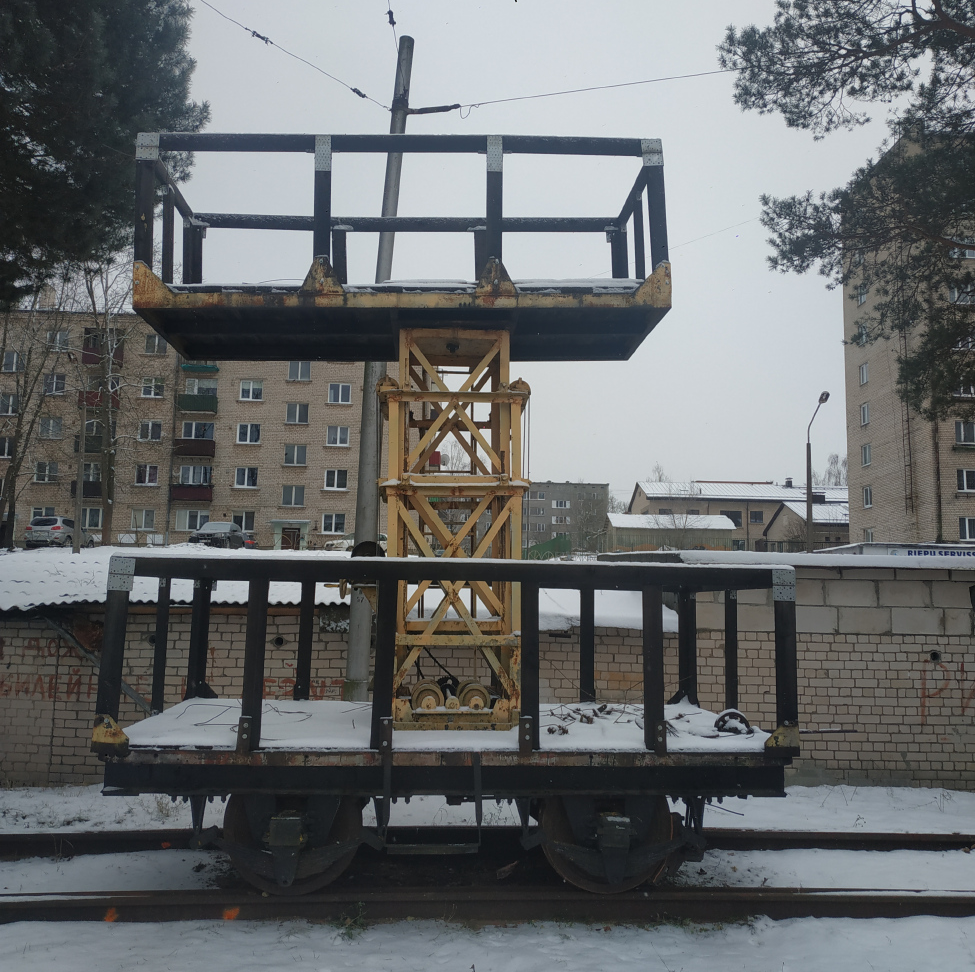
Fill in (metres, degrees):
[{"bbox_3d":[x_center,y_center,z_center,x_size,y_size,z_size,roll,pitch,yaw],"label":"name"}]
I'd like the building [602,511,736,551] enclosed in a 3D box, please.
[{"bbox_3d":[12.214,3.861,61.240,8.000,3.800,5.400,1,-7,0],"label":"building"}]

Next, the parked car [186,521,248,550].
[{"bbox_3d":[-14.842,2.926,49.585,1.920,1.660,4.820,2,-7,-2],"label":"parked car"}]

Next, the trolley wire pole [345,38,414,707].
[{"bbox_3d":[-1.156,-0.957,9.696,0.250,8.360,0.250,3,-7,0],"label":"trolley wire pole"}]

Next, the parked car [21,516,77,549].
[{"bbox_3d":[-23.320,2.759,49.581,1.890,1.760,4.680,2,-7,-2],"label":"parked car"}]

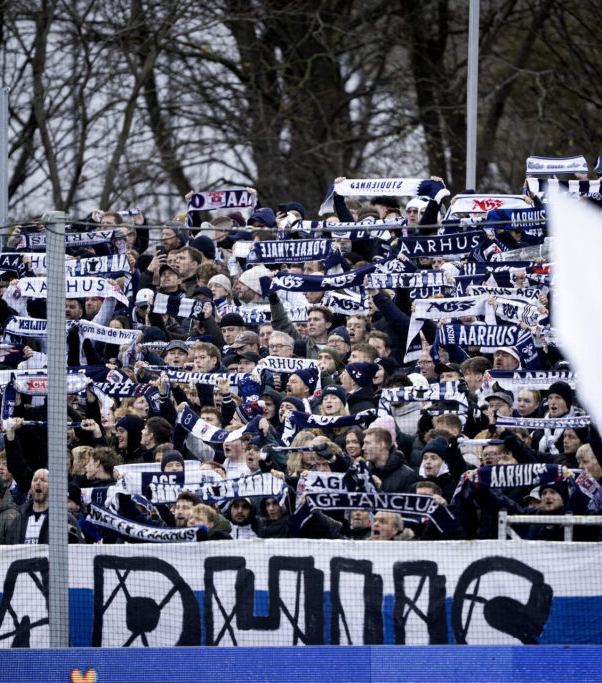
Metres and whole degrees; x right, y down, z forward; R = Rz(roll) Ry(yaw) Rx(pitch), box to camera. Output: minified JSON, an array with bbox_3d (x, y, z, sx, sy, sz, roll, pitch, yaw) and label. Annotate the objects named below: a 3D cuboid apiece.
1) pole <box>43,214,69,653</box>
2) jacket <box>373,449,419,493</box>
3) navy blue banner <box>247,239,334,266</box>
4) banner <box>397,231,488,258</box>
[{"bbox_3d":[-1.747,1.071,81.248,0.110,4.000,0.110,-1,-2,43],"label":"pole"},{"bbox_3d":[0.670,1.117,81.500,0.380,0.720,0.560,1,-2,-37],"label":"jacket"},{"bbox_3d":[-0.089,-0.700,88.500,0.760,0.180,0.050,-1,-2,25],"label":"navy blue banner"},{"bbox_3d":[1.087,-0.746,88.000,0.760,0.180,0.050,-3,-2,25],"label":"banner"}]

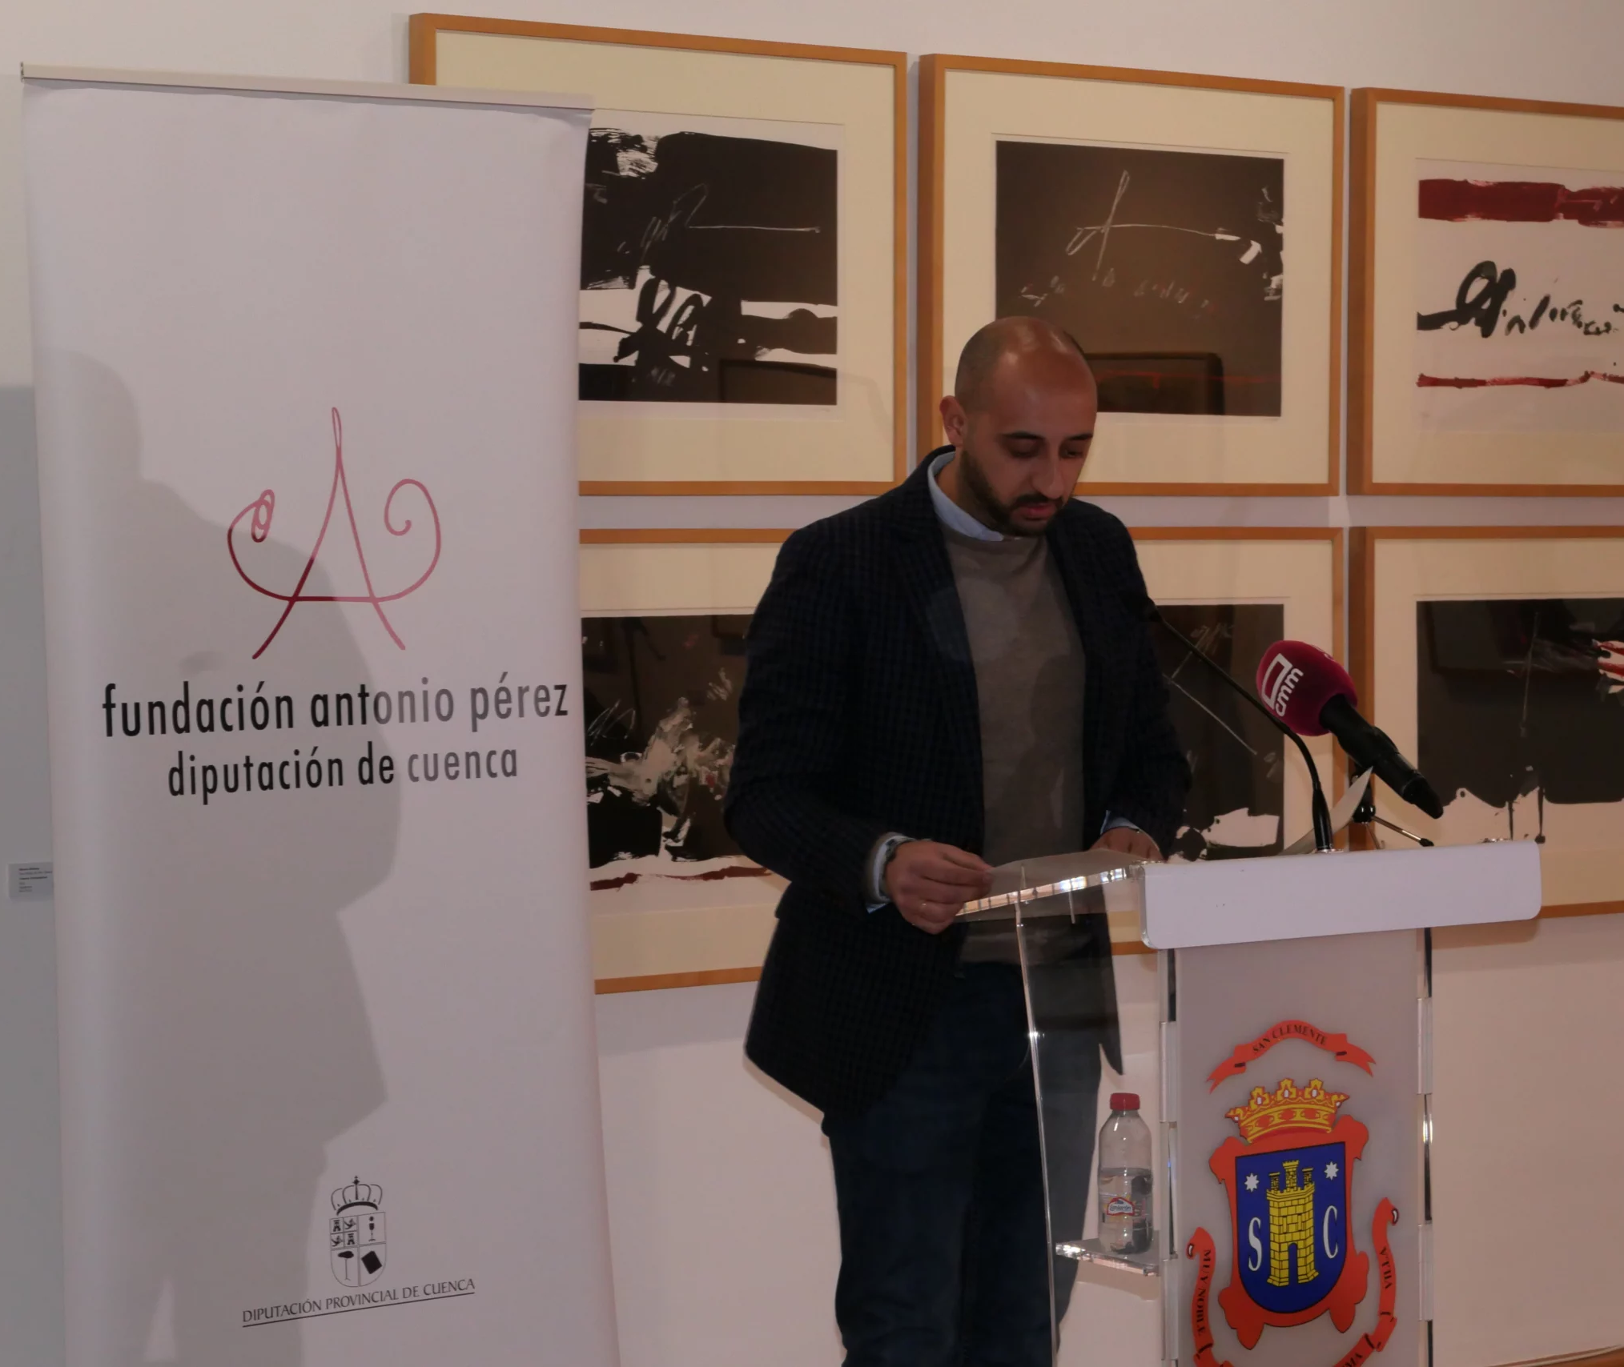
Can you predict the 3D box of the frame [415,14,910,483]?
[{"bbox_3d":[-0.217,-0.630,6.453,0.872,0.693,0.041,-2,3,-36],"label":"frame"}]

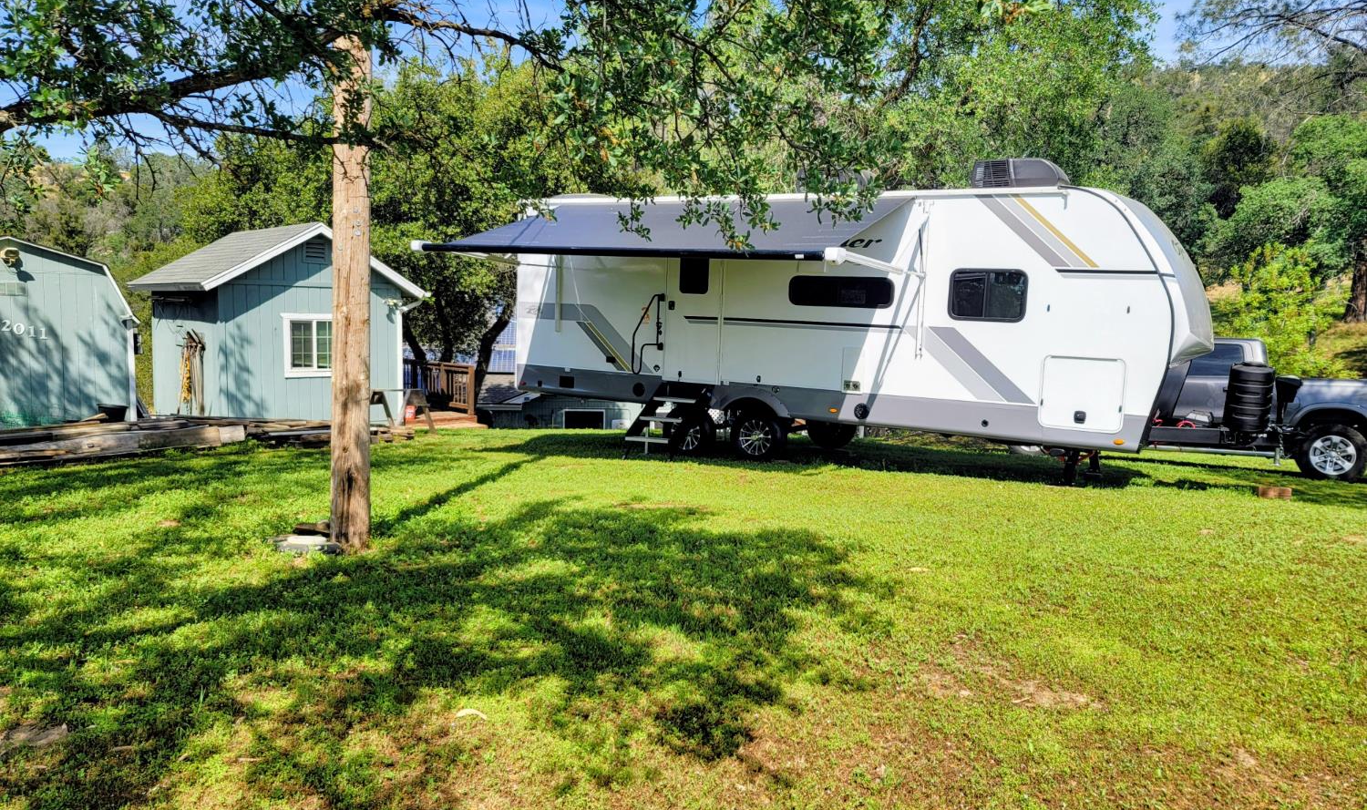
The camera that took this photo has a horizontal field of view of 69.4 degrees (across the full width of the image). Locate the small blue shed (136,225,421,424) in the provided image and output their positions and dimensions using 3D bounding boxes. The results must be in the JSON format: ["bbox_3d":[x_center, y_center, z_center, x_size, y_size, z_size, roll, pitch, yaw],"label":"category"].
[{"bbox_3d":[-7.423,-1.537,17.865,3.672,3.324,4.534,-4,9,-41],"label":"small blue shed"}]

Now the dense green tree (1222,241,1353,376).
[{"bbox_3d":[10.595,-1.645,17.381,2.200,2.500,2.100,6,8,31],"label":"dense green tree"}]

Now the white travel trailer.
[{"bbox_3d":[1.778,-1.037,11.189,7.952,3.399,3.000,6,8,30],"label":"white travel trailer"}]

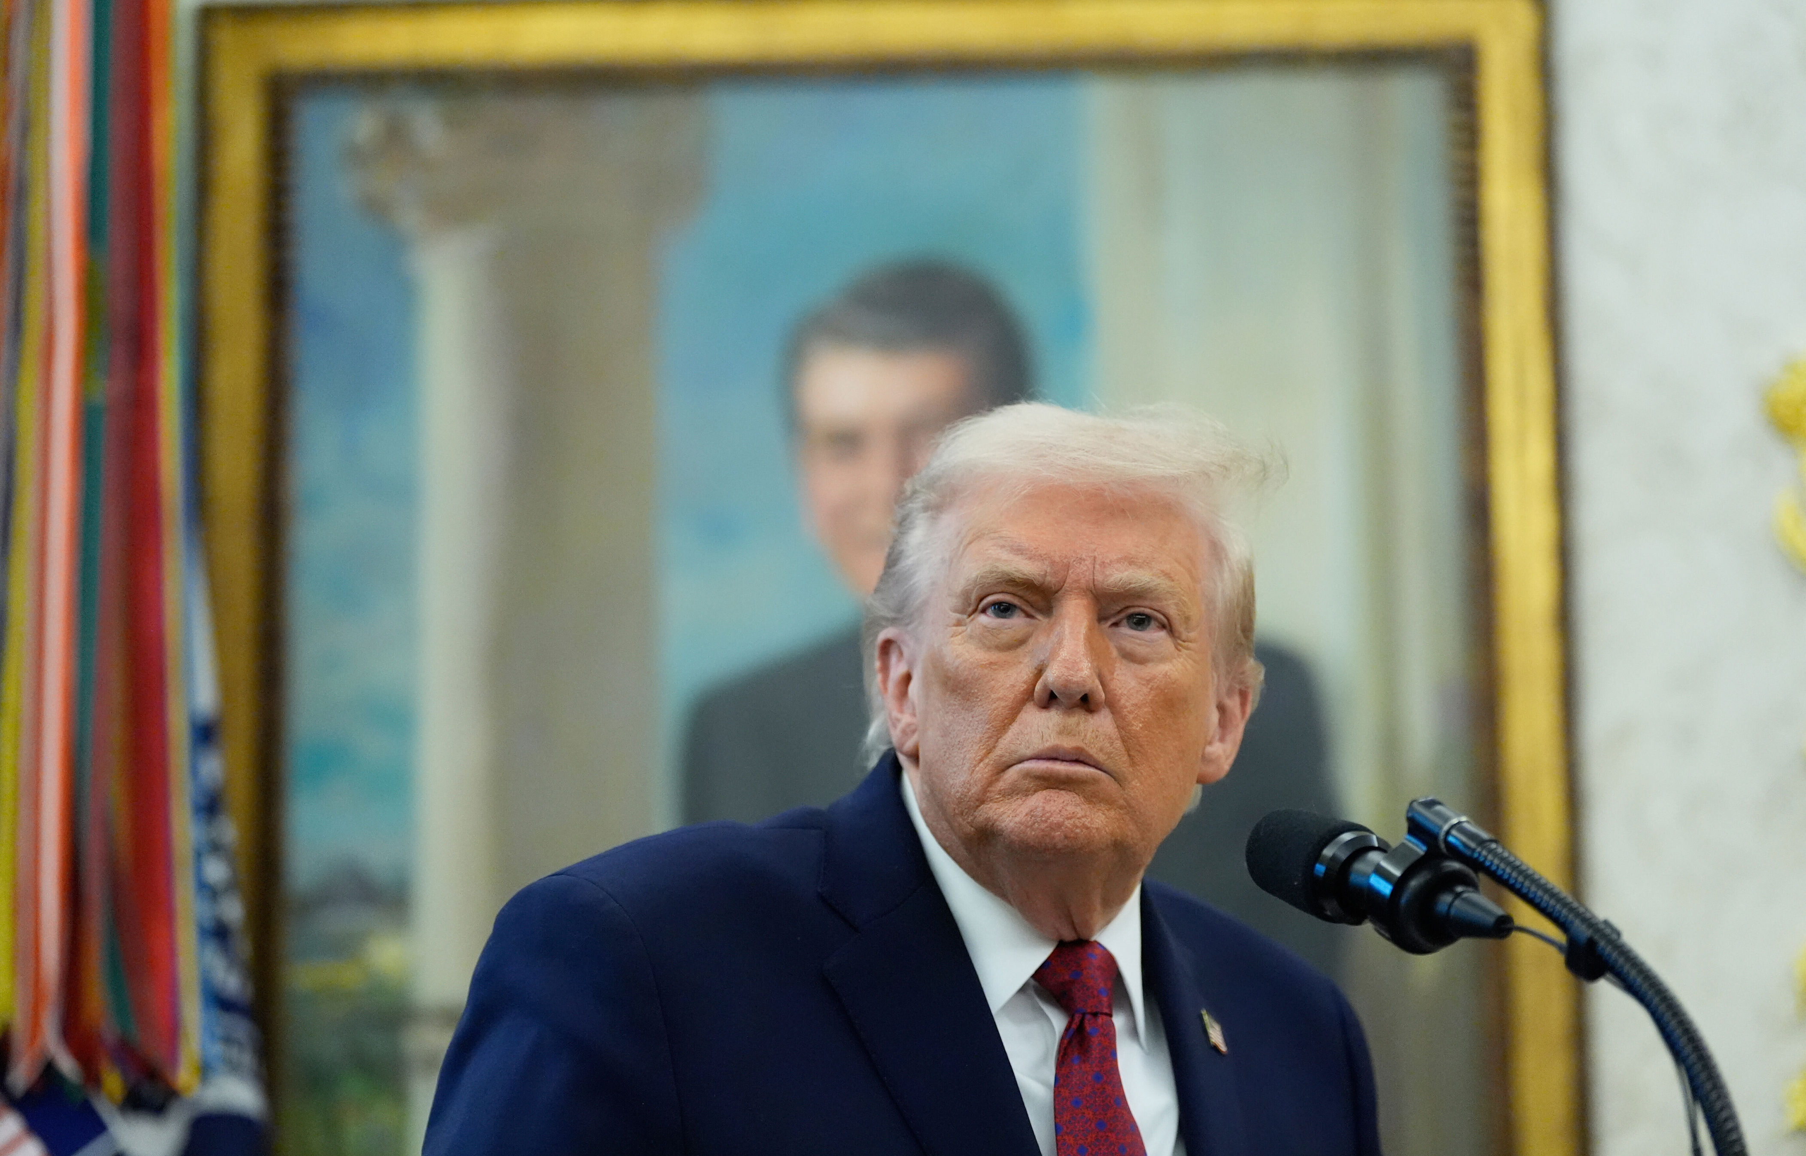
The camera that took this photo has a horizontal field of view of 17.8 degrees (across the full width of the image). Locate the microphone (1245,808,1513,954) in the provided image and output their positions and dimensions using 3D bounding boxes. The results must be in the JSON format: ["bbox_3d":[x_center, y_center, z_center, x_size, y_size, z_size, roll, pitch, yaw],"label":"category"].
[{"bbox_3d":[0.218,0.139,2.620,0.047,0.047,0.195,4,6,-29],"label":"microphone"}]

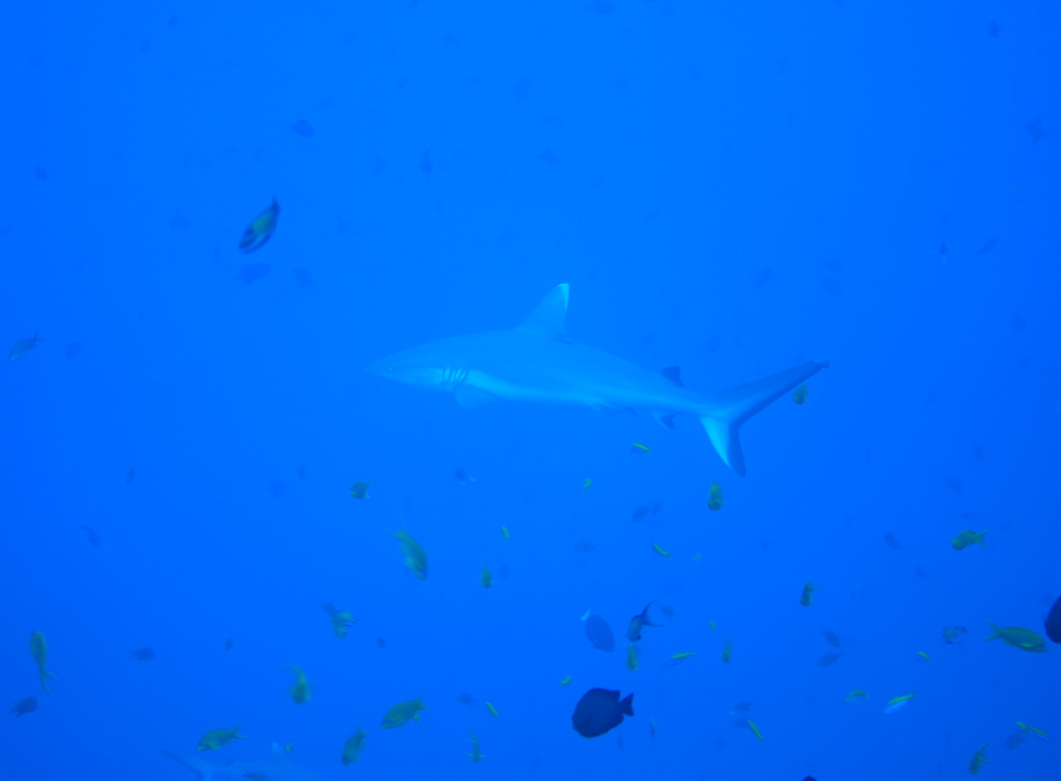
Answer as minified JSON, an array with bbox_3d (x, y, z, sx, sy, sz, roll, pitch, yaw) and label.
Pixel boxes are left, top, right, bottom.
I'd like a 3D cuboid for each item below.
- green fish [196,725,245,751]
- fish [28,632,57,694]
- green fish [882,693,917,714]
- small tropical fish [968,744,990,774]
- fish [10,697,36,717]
[{"bbox_3d":[-0.610,0.687,4.500,0.102,0.040,0.020,-18,0,-15],"label":"green fish"},{"bbox_3d":[-0.940,0.525,4.400,0.022,0.122,0.035,-5,-20,-29],"label":"fish"},{"bbox_3d":[0.811,0.687,5.000,0.085,0.026,0.014,-22,2,-6],"label":"green fish"},{"bbox_3d":[0.924,0.759,4.700,0.020,0.035,0.090,10,48,31],"label":"small tropical fish"},{"bbox_3d":[-2.340,1.456,10.500,0.140,0.075,0.025,-24,0,0],"label":"fish"}]

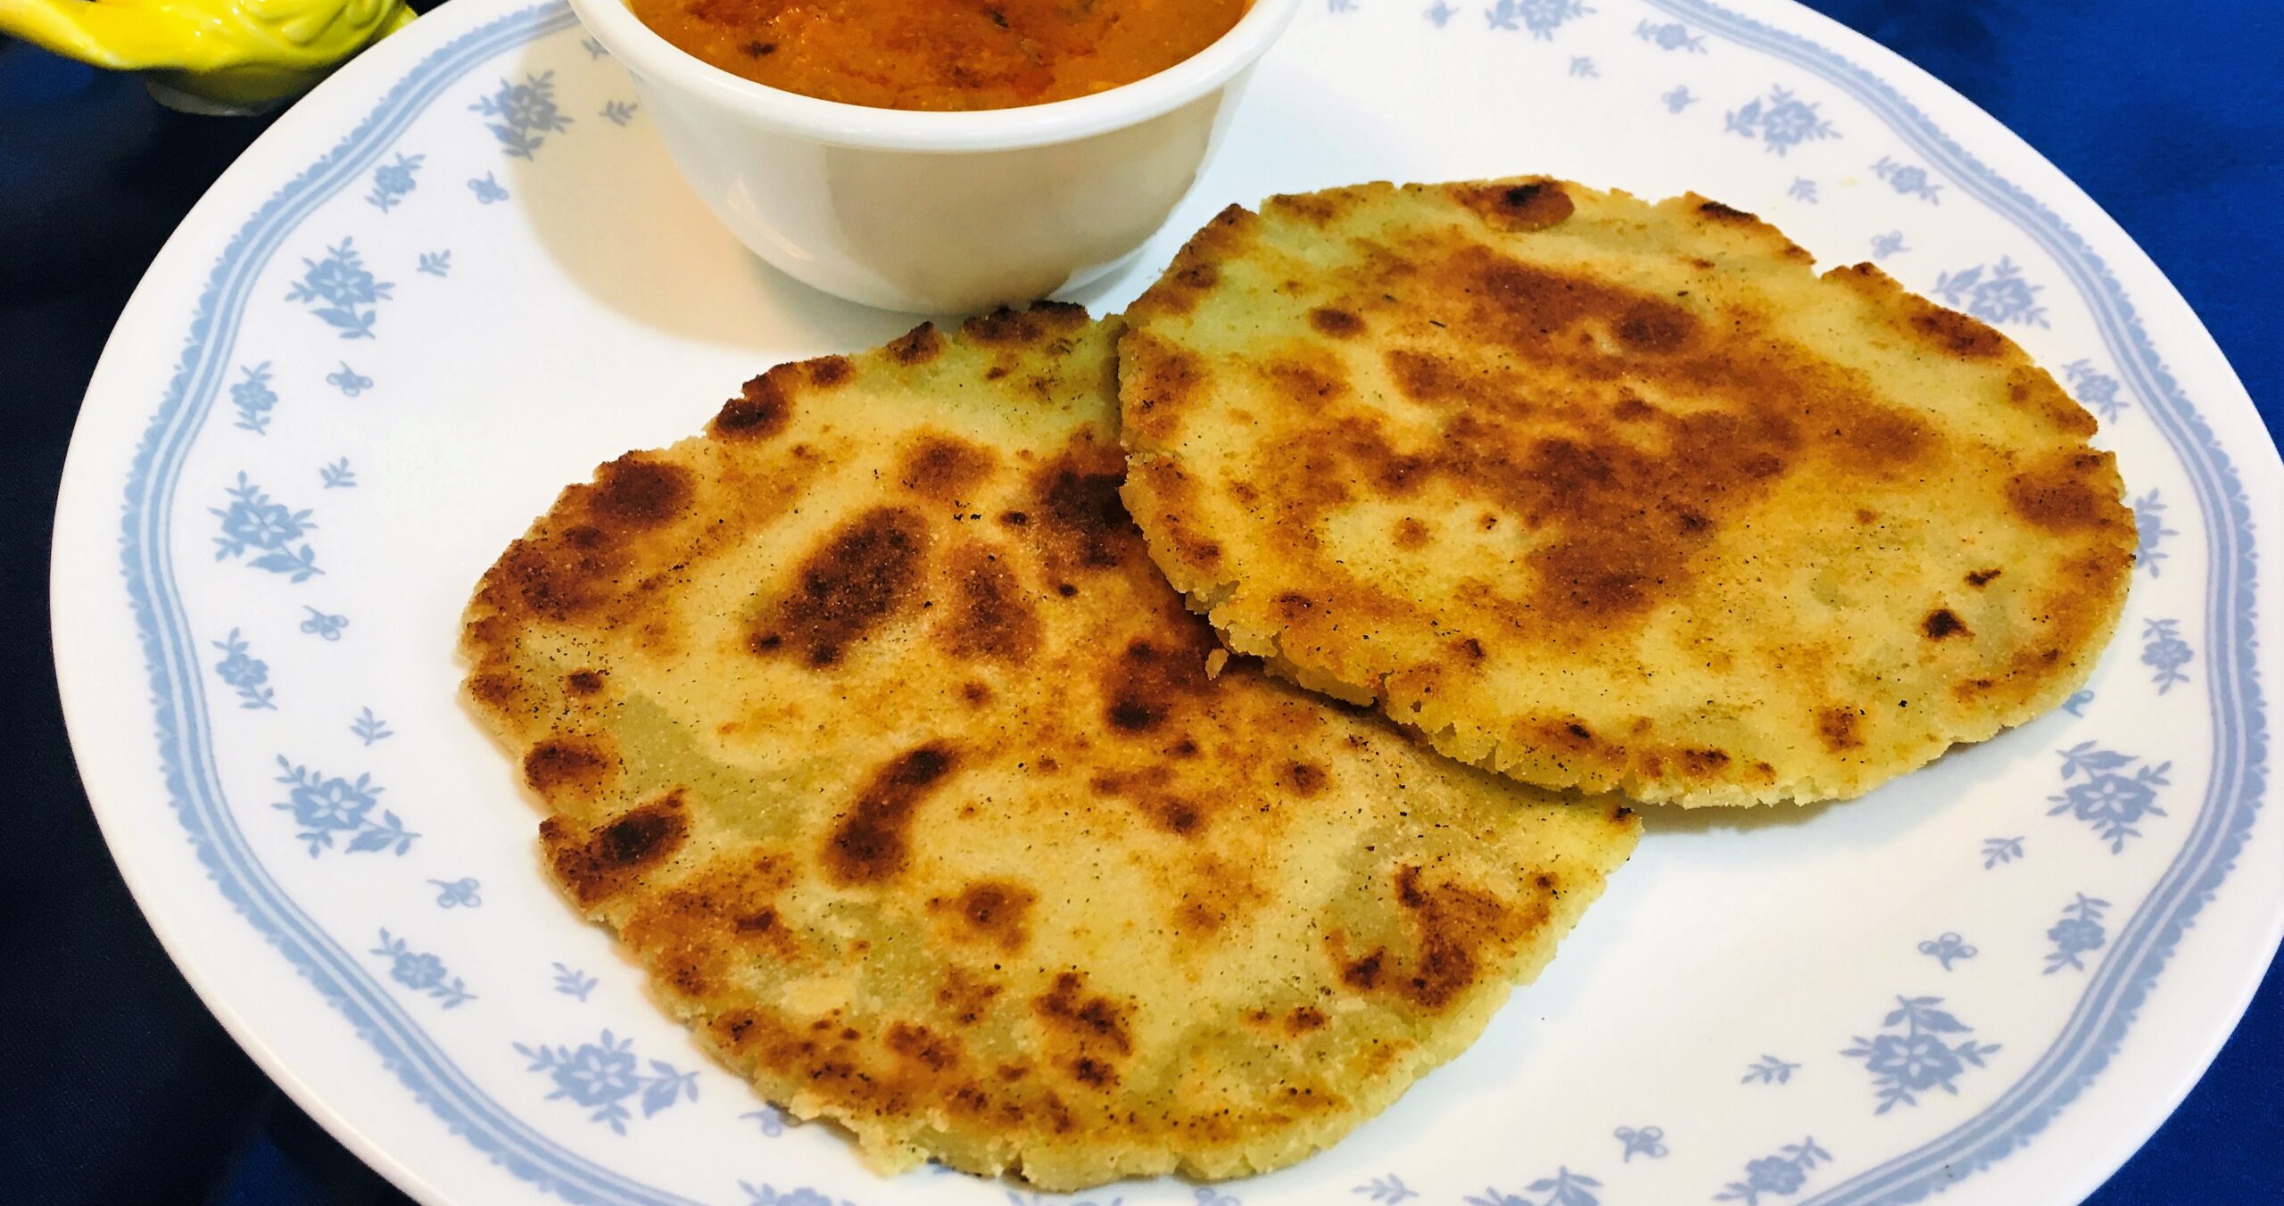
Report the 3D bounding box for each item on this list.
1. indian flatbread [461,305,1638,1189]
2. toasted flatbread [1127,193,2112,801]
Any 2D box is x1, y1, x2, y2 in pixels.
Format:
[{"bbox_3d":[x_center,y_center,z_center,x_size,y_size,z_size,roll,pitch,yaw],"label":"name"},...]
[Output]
[{"bbox_3d":[-0.009,0.009,0.214,0.126,0.009,0.121,4,47,0],"label":"indian flatbread"},{"bbox_3d":[0.056,-0.018,0.233,0.122,0.009,0.112,4,43,0],"label":"toasted flatbread"}]

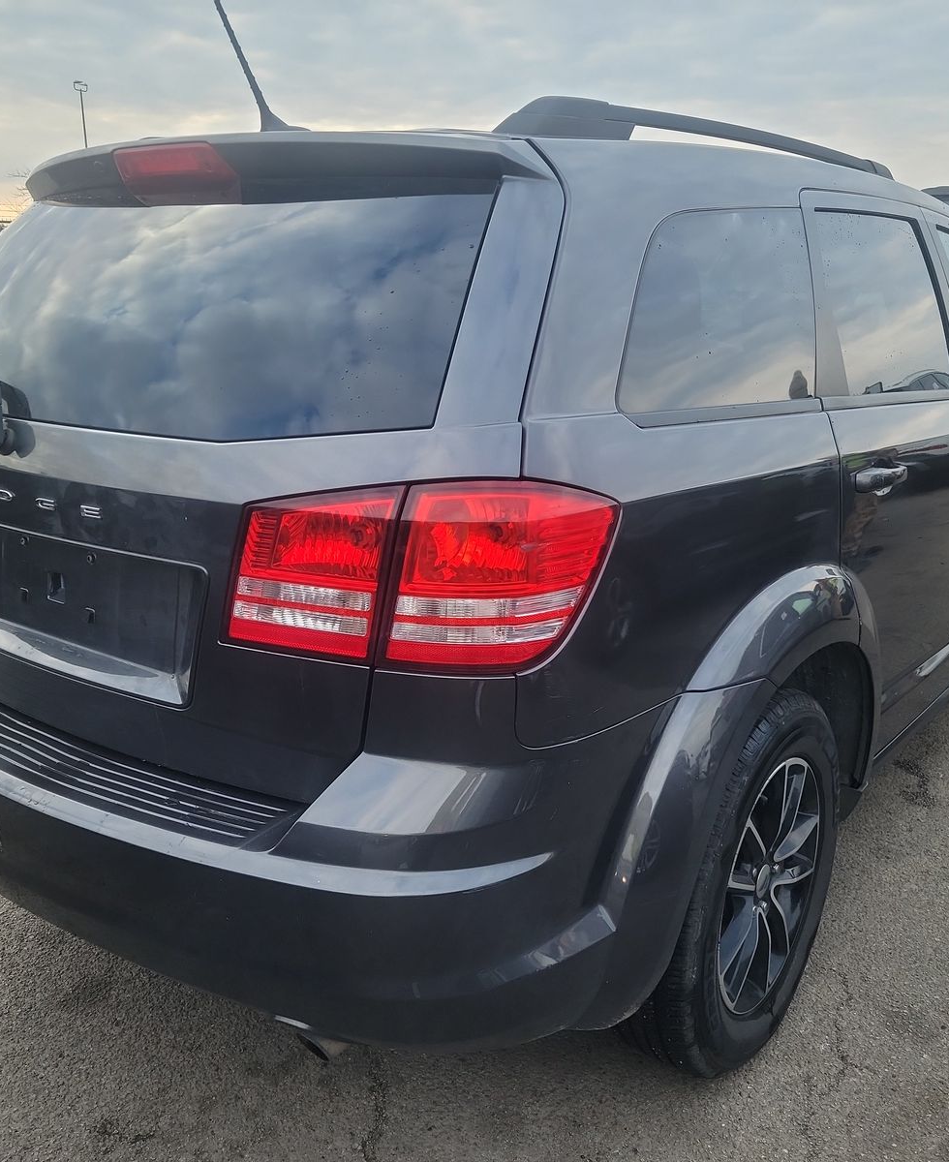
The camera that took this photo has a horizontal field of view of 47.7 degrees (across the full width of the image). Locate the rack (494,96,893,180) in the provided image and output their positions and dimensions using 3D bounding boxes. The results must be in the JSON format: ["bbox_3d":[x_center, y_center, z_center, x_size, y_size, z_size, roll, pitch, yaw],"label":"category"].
[{"bbox_3d":[0.558,-0.844,2.126,0.070,0.100,1.700,12,22,36],"label":"rack"}]

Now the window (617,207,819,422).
[{"bbox_3d":[0.387,-0.427,1.671,0.060,0.331,0.653,-5,8,44],"label":"window"}]

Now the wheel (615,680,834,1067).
[{"bbox_3d":[0.466,0.532,2.016,0.225,0.715,0.715,12,20,36],"label":"wheel"}]

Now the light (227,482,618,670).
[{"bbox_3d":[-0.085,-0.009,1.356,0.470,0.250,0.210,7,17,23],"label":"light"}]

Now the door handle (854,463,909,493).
[{"bbox_3d":[0.721,-0.182,1.912,0.055,0.045,0.250,12,20,36],"label":"door handle"}]

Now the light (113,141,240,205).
[{"bbox_3d":[-0.487,-0.658,1.745,0.245,0.090,0.075,12,20,36],"label":"light"}]

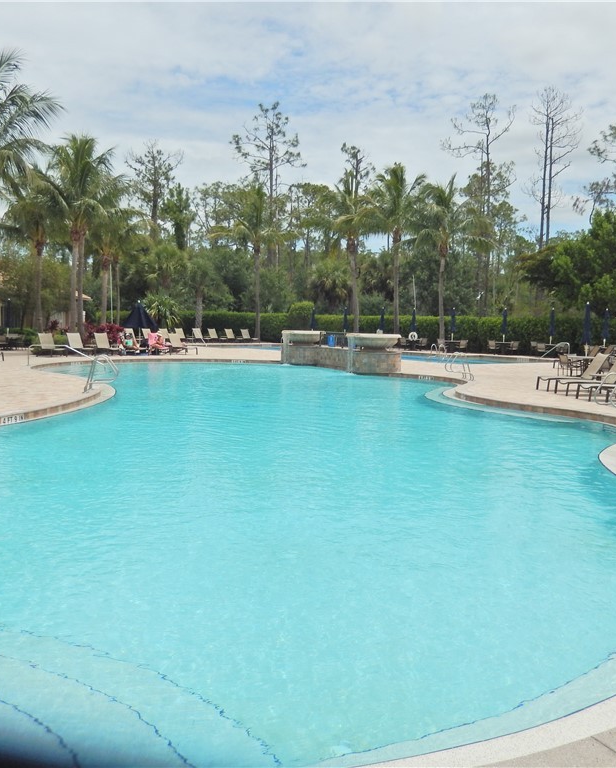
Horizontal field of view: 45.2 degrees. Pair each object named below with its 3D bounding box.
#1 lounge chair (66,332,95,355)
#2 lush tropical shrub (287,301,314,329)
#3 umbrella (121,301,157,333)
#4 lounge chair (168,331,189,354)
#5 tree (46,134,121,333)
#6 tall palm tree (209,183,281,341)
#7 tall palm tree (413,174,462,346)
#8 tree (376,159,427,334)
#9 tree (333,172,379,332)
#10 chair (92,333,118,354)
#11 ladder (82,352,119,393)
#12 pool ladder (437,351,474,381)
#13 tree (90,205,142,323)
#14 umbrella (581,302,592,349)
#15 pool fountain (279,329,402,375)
[{"bbox_3d":[-10.348,-1.787,33.786,0.680,1.000,1.700,-4,7,-45],"label":"lounge chair"},{"bbox_3d":[-0.617,-4.529,54.814,2.000,3.200,2.000,1,5,0],"label":"lush tropical shrub"},{"bbox_3d":[-8.182,-2.735,35.909,1.850,2.600,1.850,1,5,0],"label":"umbrella"},{"bbox_3d":[-6.523,-2.071,38.542,0.665,1.065,1.599,-4,6,-45],"label":"lounge chair"},{"bbox_3d":[-12.501,-7.770,40.503,4.700,11.700,4.700,1,5,0],"label":"tree"},{"bbox_3d":[-4.692,-9.566,58.905,6.000,12.400,6.000,1,5,0],"label":"tall palm tree"},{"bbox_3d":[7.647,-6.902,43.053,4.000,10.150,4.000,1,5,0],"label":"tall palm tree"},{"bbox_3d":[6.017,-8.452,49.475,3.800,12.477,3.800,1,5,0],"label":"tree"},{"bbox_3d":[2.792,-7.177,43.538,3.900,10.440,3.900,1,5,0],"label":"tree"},{"bbox_3d":[-9.704,-1.932,36.122,1.606,1.061,0.665,5,6,42],"label":"chair"},{"bbox_3d":[-4.926,-0.256,17.702,0.850,0.880,0.650,0,5,-6],"label":"ladder"},{"bbox_3d":[4.736,-0.541,23.062,0.760,0.870,0.600,0,5,-11],"label":"pool ladder"},{"bbox_3d":[-11.605,-6.445,44.125,3.900,8.390,3.900,1,5,0],"label":"tree"},{"bbox_3d":[9.604,-1.498,25.447,0.370,2.578,0.370,1,5,0],"label":"umbrella"},{"bbox_3d":[1.173,-1.366,29.991,2.000,1.450,7.100,-2,5,-27],"label":"pool fountain"}]

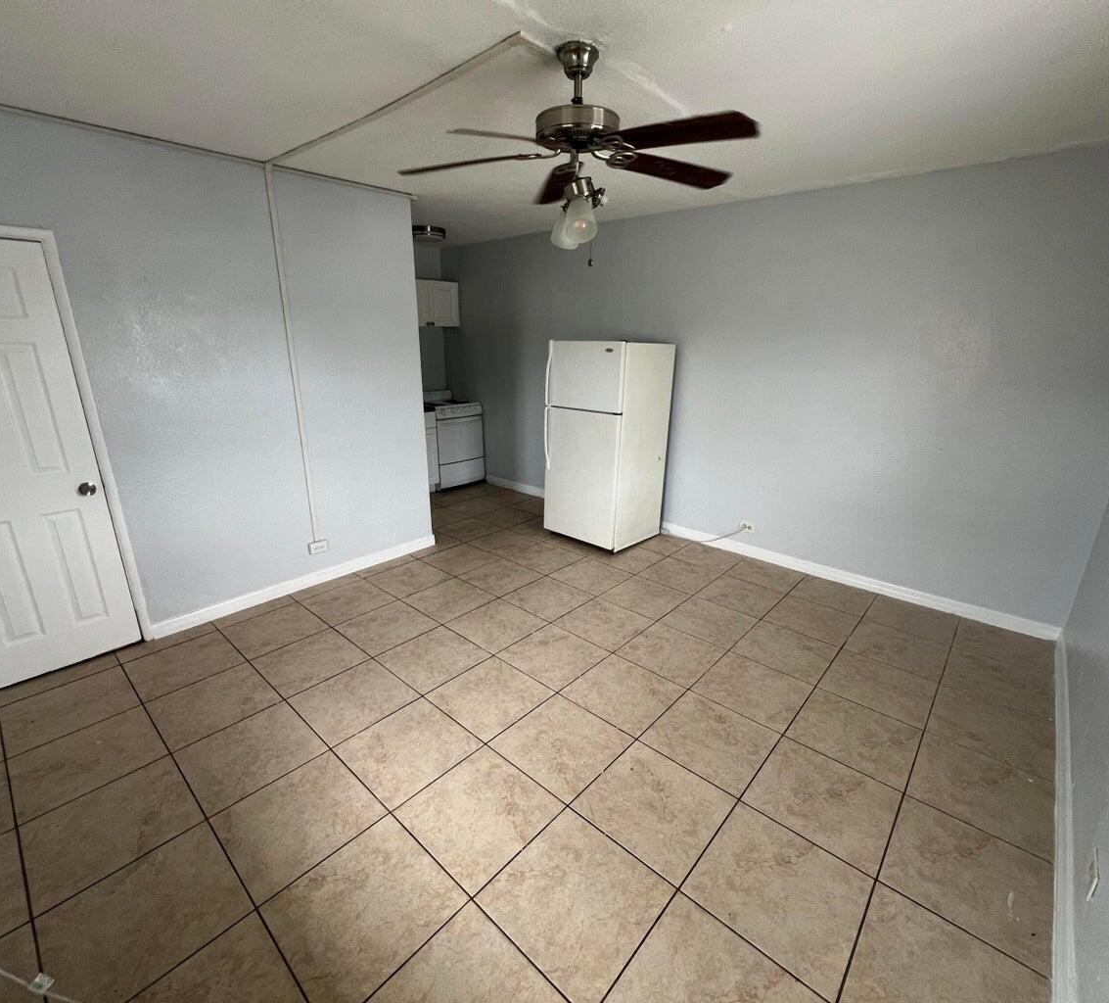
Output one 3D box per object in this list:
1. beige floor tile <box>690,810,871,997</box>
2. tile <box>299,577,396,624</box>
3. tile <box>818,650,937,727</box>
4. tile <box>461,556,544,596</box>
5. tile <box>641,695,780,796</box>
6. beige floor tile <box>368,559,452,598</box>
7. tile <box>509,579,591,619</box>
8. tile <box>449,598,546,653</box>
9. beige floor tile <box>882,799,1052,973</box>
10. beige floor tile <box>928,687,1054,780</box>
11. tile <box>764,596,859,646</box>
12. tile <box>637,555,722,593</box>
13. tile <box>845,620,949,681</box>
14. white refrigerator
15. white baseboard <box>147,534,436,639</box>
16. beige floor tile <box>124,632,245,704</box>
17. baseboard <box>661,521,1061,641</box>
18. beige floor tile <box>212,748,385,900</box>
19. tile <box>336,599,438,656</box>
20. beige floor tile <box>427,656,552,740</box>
[{"bbox_3d":[0.710,1.218,1.585,0.446,0.015,0.446,15,22,39],"label":"beige floor tile"},{"bbox_3d":[-1.319,0.642,3.231,0.440,0.010,0.440,15,22,39],"label":"tile"},{"bbox_3d":[1.598,0.910,2.480,0.440,0.010,0.440,15,22,39],"label":"tile"},{"bbox_3d":[-0.382,0.568,3.687,0.452,0.010,0.452,15,22,40],"label":"tile"},{"bbox_3d":[0.674,1.033,2.191,0.446,0.015,0.446,15,22,39],"label":"tile"},{"bbox_3d":[-1.046,0.567,3.636,0.446,0.015,0.446,15,22,39],"label":"beige floor tile"},{"bbox_3d":[-0.038,0.657,3.402,0.450,0.015,0.450,15,23,39],"label":"tile"},{"bbox_3d":[-0.353,0.754,3.054,0.446,0.015,0.446,15,22,39],"label":"tile"},{"bbox_3d":[1.335,1.201,1.621,0.406,0.012,0.448,15,22,40],"label":"beige floor tile"},{"bbox_3d":[1.975,1.026,2.276,0.425,0.015,0.450,15,23,39],"label":"beige floor tile"},{"bbox_3d":[1.631,0.745,3.174,0.450,0.015,0.450,15,23,39],"label":"tile"},{"bbox_3d":[0.930,0.560,3.758,0.452,0.010,0.452,15,22,40],"label":"tile"},{"bbox_3d":[1.911,0.815,2.805,0.440,0.010,0.440,15,22,39],"label":"tile"},{"bbox_3d":[0.454,-0.497,4.359,0.745,1.670,0.762,16,22,43],"label":"white refrigerator"},{"bbox_3d":[-1.655,0.538,3.560,0.014,0.084,1.974,14,22,38],"label":"white baseboard"},{"bbox_3d":[-1.941,0.855,2.655,0.452,0.010,0.452,15,22,40],"label":"beige floor tile"},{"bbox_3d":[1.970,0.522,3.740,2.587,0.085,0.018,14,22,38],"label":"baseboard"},{"bbox_3d":[-0.887,1.100,1.752,0.440,0.010,0.440,15,22,39],"label":"beige floor tile"},{"bbox_3d":[-1.000,0.757,3.015,0.446,0.015,0.446,15,22,39],"label":"tile"},{"bbox_3d":[-0.311,0.942,2.439,0.446,0.015,0.446,15,22,39],"label":"beige floor tile"}]

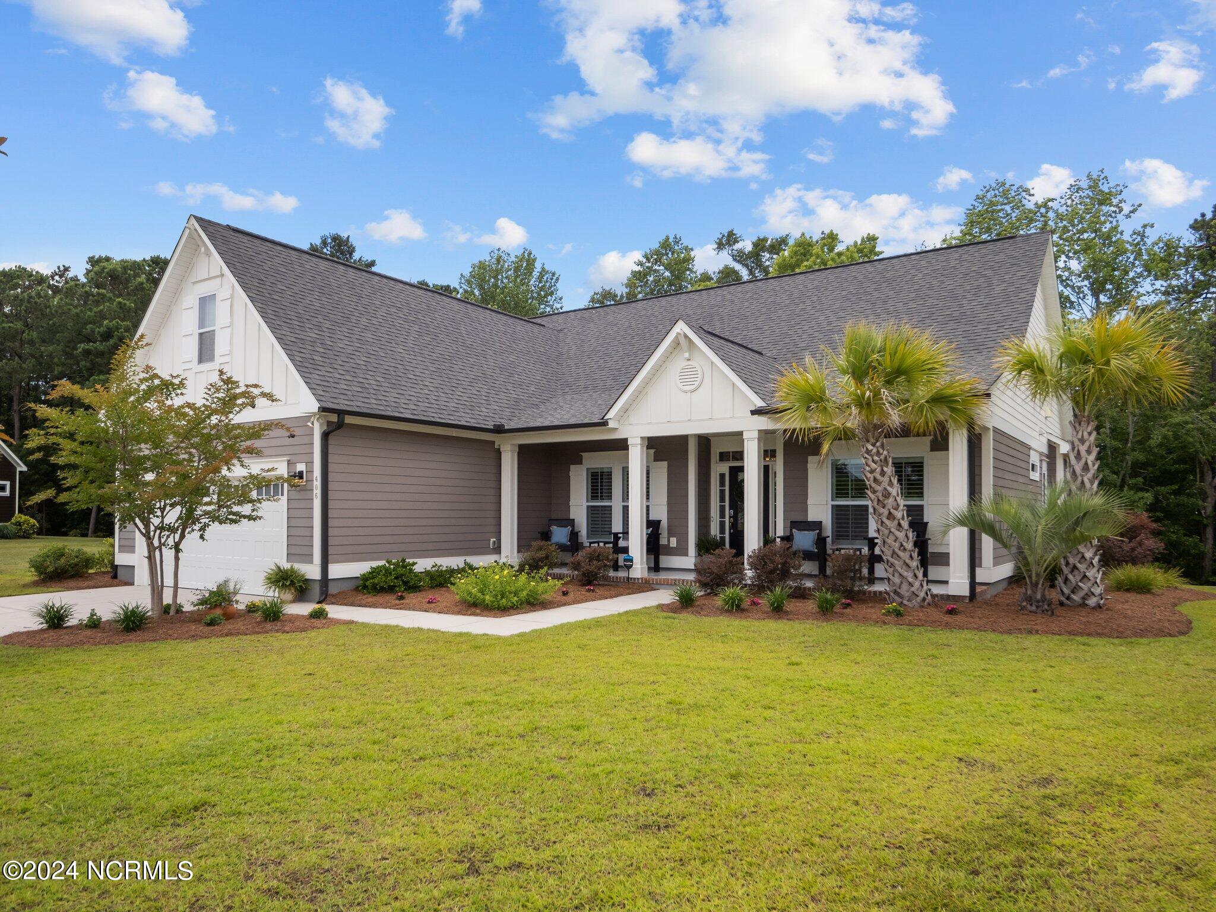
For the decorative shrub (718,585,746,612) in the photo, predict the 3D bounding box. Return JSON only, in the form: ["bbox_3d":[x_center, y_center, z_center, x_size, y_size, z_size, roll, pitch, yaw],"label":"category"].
[{"bbox_3d":[1.758,2.035,11.000,0.380,0.360,0.370,0,-4,0],"label":"decorative shrub"}]

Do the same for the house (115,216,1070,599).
[{"bbox_3d":[0.965,-1.039,19.629,17.730,7.940,18.320,-3,-5,34],"label":"house"}]

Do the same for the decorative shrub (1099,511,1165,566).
[{"bbox_3d":[10.518,1.735,15.600,1.243,1.227,1.206,-2,-4,34],"label":"decorative shrub"}]

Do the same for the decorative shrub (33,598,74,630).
[{"bbox_3d":[-6.886,1.971,9.600,0.435,0.389,0.422,2,-4,-35],"label":"decorative shrub"}]

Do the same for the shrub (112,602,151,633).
[{"bbox_3d":[-5.764,1.954,9.350,0.421,0.379,0.408,2,-4,-31],"label":"shrub"}]

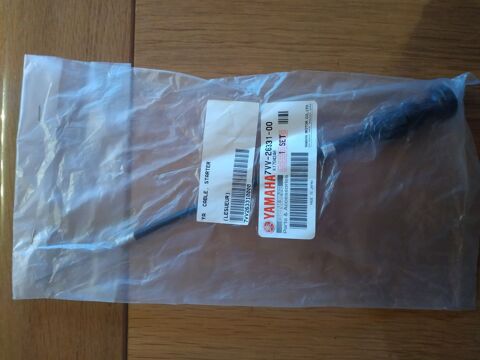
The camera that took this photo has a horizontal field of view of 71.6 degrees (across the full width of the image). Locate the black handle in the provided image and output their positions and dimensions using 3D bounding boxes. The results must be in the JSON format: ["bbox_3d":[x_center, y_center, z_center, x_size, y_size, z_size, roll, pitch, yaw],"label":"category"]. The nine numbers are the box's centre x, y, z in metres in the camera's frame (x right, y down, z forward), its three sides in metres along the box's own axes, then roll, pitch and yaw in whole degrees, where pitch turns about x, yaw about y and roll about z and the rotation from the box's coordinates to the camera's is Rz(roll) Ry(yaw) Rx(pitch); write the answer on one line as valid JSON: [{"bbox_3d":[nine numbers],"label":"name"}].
[{"bbox_3d":[0.091,-0.034,0.204,0.085,0.020,0.020,-20,86,0],"label":"black handle"}]

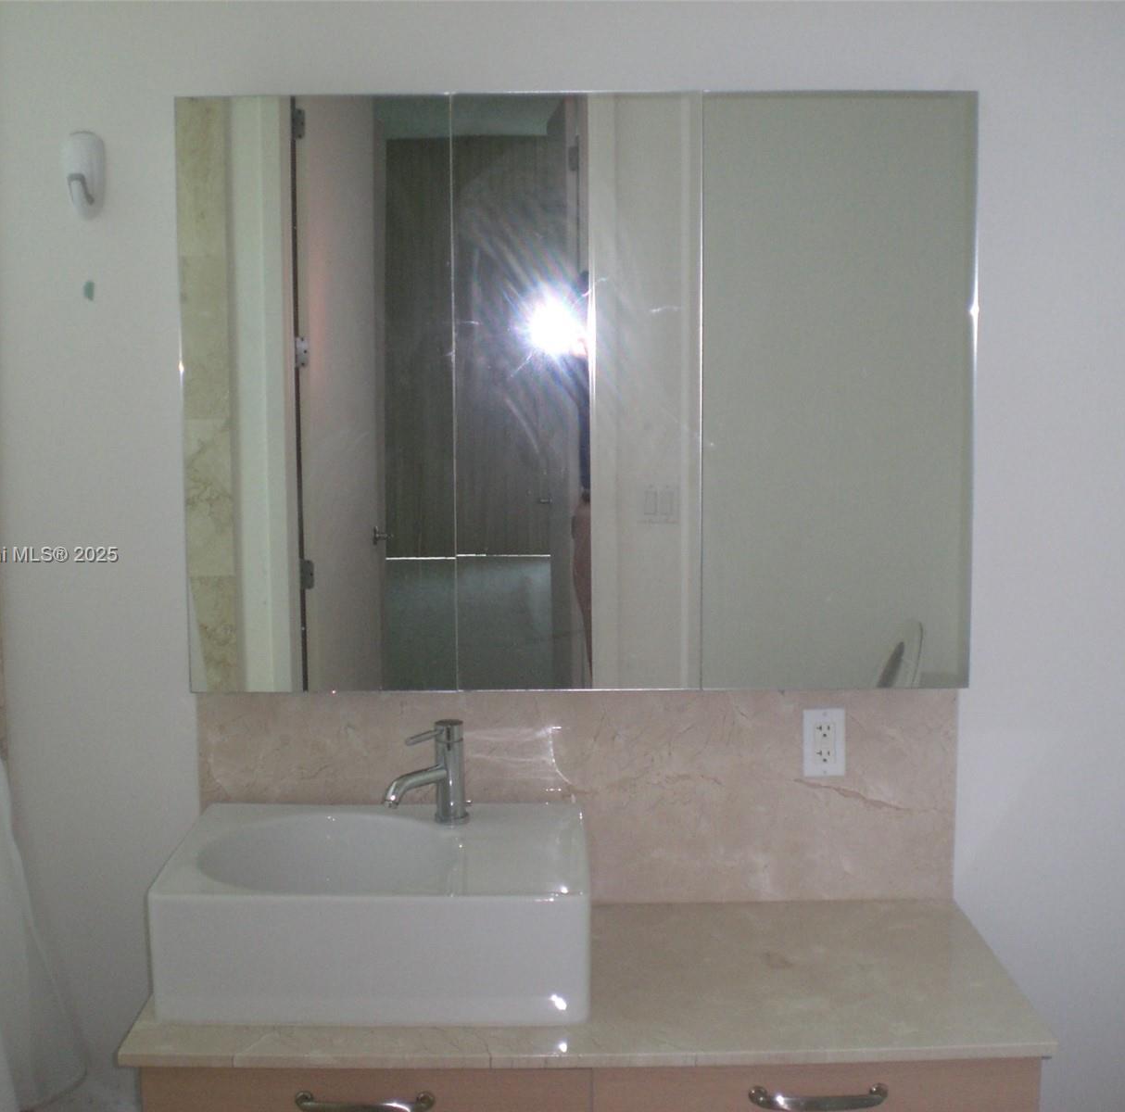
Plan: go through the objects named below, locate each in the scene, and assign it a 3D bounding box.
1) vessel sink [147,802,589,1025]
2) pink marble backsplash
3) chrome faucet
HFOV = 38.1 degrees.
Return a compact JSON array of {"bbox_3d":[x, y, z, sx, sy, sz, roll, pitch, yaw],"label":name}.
[{"bbox_3d":[-0.264,0.522,2.436,0.595,0.186,0.434,0,8,-1],"label":"vessel sink"},{"bbox_3d":[0.029,0.394,2.693,1.247,0.368,0.020,0,8,-1],"label":"pink marble backsplash"},{"bbox_3d":[-0.209,0.339,2.507,0.147,0.157,0.049,-7,10,-40],"label":"chrome faucet"}]

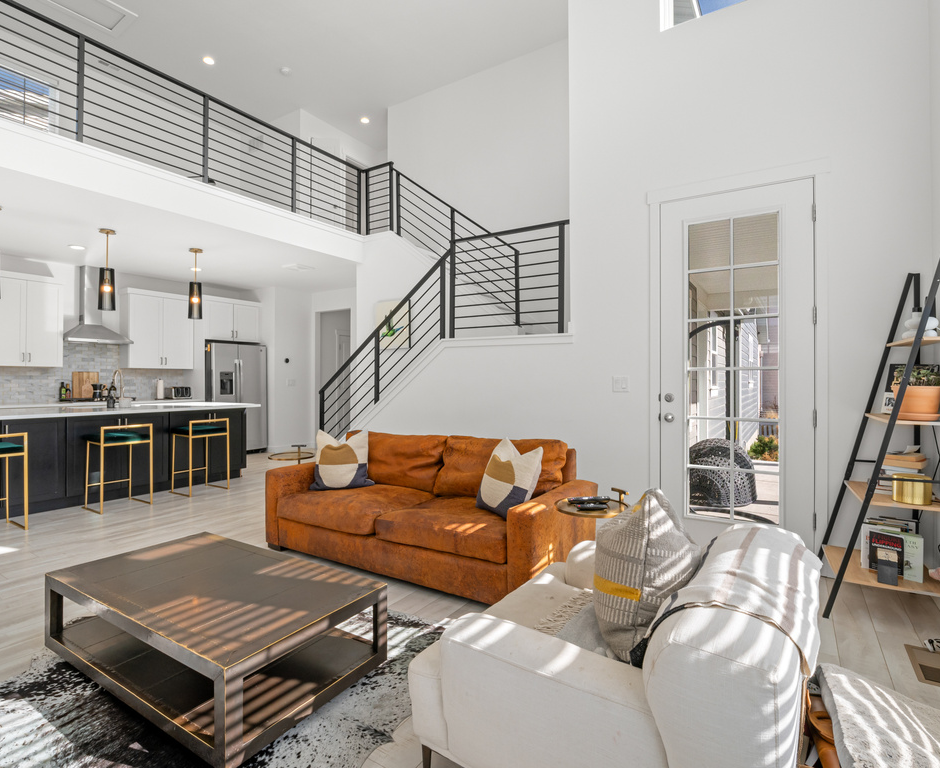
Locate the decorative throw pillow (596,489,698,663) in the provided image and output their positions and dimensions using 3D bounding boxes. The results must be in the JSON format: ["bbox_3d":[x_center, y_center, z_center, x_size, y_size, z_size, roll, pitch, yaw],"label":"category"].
[{"bbox_3d":[0.550,0.545,1.465,0.220,0.440,0.440,10,4,26],"label":"decorative throw pillow"}]

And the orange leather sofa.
[{"bbox_3d":[-0.317,0.785,3.314,2.108,0.810,1.020,0,0,32],"label":"orange leather sofa"}]

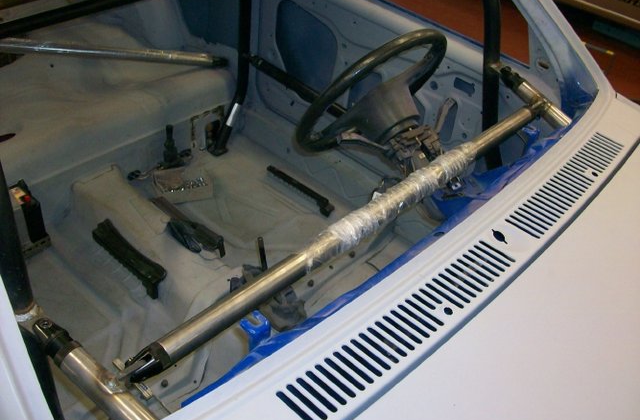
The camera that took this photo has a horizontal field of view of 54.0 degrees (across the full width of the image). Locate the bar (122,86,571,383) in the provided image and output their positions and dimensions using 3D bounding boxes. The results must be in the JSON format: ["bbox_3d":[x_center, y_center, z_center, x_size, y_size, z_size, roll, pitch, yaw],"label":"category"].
[{"bbox_3d":[0.133,-0.016,1.107,0.045,0.045,1.069,33,47,32],"label":"bar"}]

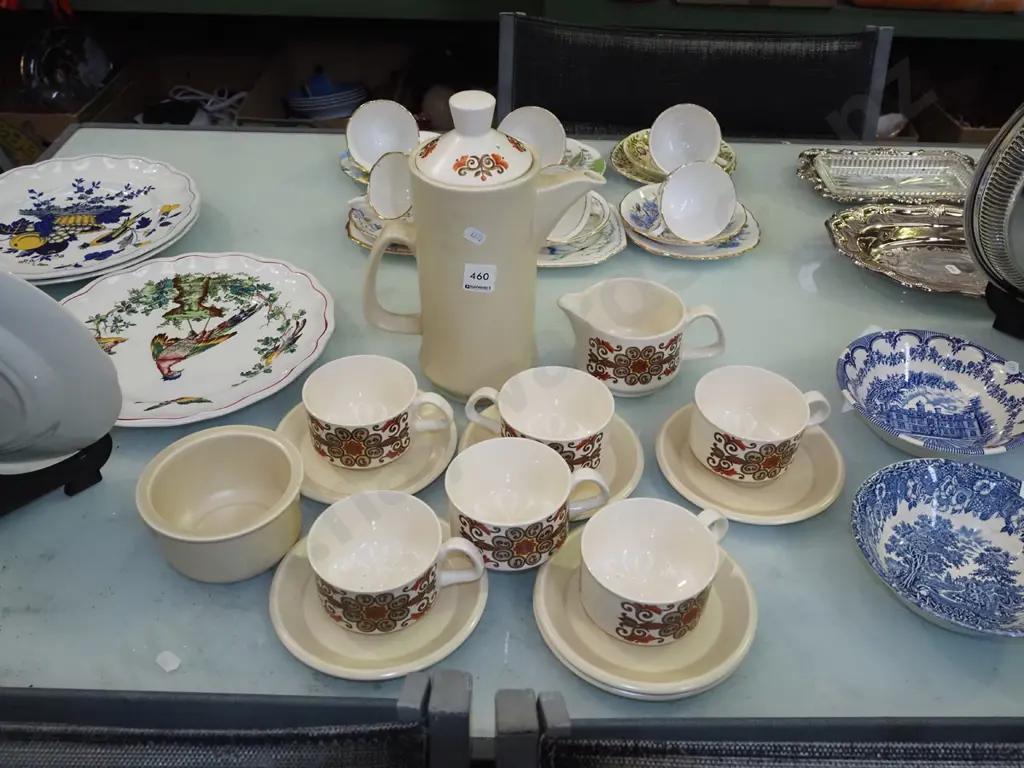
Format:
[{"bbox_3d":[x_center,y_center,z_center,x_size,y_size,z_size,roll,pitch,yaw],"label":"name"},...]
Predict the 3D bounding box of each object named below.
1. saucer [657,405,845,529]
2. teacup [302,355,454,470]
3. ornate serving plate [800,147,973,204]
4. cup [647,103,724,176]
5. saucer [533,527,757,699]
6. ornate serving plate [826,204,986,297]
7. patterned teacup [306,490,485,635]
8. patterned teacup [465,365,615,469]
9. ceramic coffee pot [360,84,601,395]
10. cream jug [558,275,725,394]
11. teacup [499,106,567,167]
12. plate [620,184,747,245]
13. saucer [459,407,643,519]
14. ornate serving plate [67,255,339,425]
[{"bbox_3d":[0.186,0.064,0.747,0.145,0.021,0.145,0,39,0],"label":"saucer"},{"bbox_3d":[-0.105,0.028,0.767,0.118,0.062,0.089,0,40,-2],"label":"teacup"},{"bbox_3d":[0.455,-0.237,1.139,0.230,0.031,0.133,0,39,0],"label":"ornate serving plate"},{"bbox_3d":[0.215,-0.285,1.143,0.105,0.083,0.063,30,8,-2],"label":"cup"},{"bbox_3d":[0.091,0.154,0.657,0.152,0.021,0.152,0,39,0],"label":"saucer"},{"bbox_3d":[0.465,-0.130,0.978,0.274,0.034,0.181,8,39,9],"label":"ornate serving plate"},{"bbox_3d":[-0.076,0.127,0.652,0.121,0.061,0.090,-1,39,-2],"label":"patterned teacup"},{"bbox_3d":[0.020,0.035,0.765,0.121,0.061,0.090,11,40,12],"label":"patterned teacup"},{"bbox_3d":[-0.029,-0.113,0.798,0.209,0.261,0.109,6,39,7],"label":"ceramic coffee pot"},{"bbox_3d":[0.117,-0.040,0.856,0.155,0.072,0.094,2,40,2],"label":"cream jug"},{"bbox_3d":[0.019,-0.289,1.131,0.092,0.086,0.063,0,15,0],"label":"teacup"},{"bbox_3d":[0.189,-0.184,1.049,0.137,0.019,0.137,1,40,-1],"label":"plate"},{"bbox_3d":[0.033,0.060,0.774,0.151,0.018,0.151,1,40,-1],"label":"saucer"},{"bbox_3d":[-0.298,-0.041,0.870,0.269,0.024,0.269,0,39,0],"label":"ornate serving plate"}]

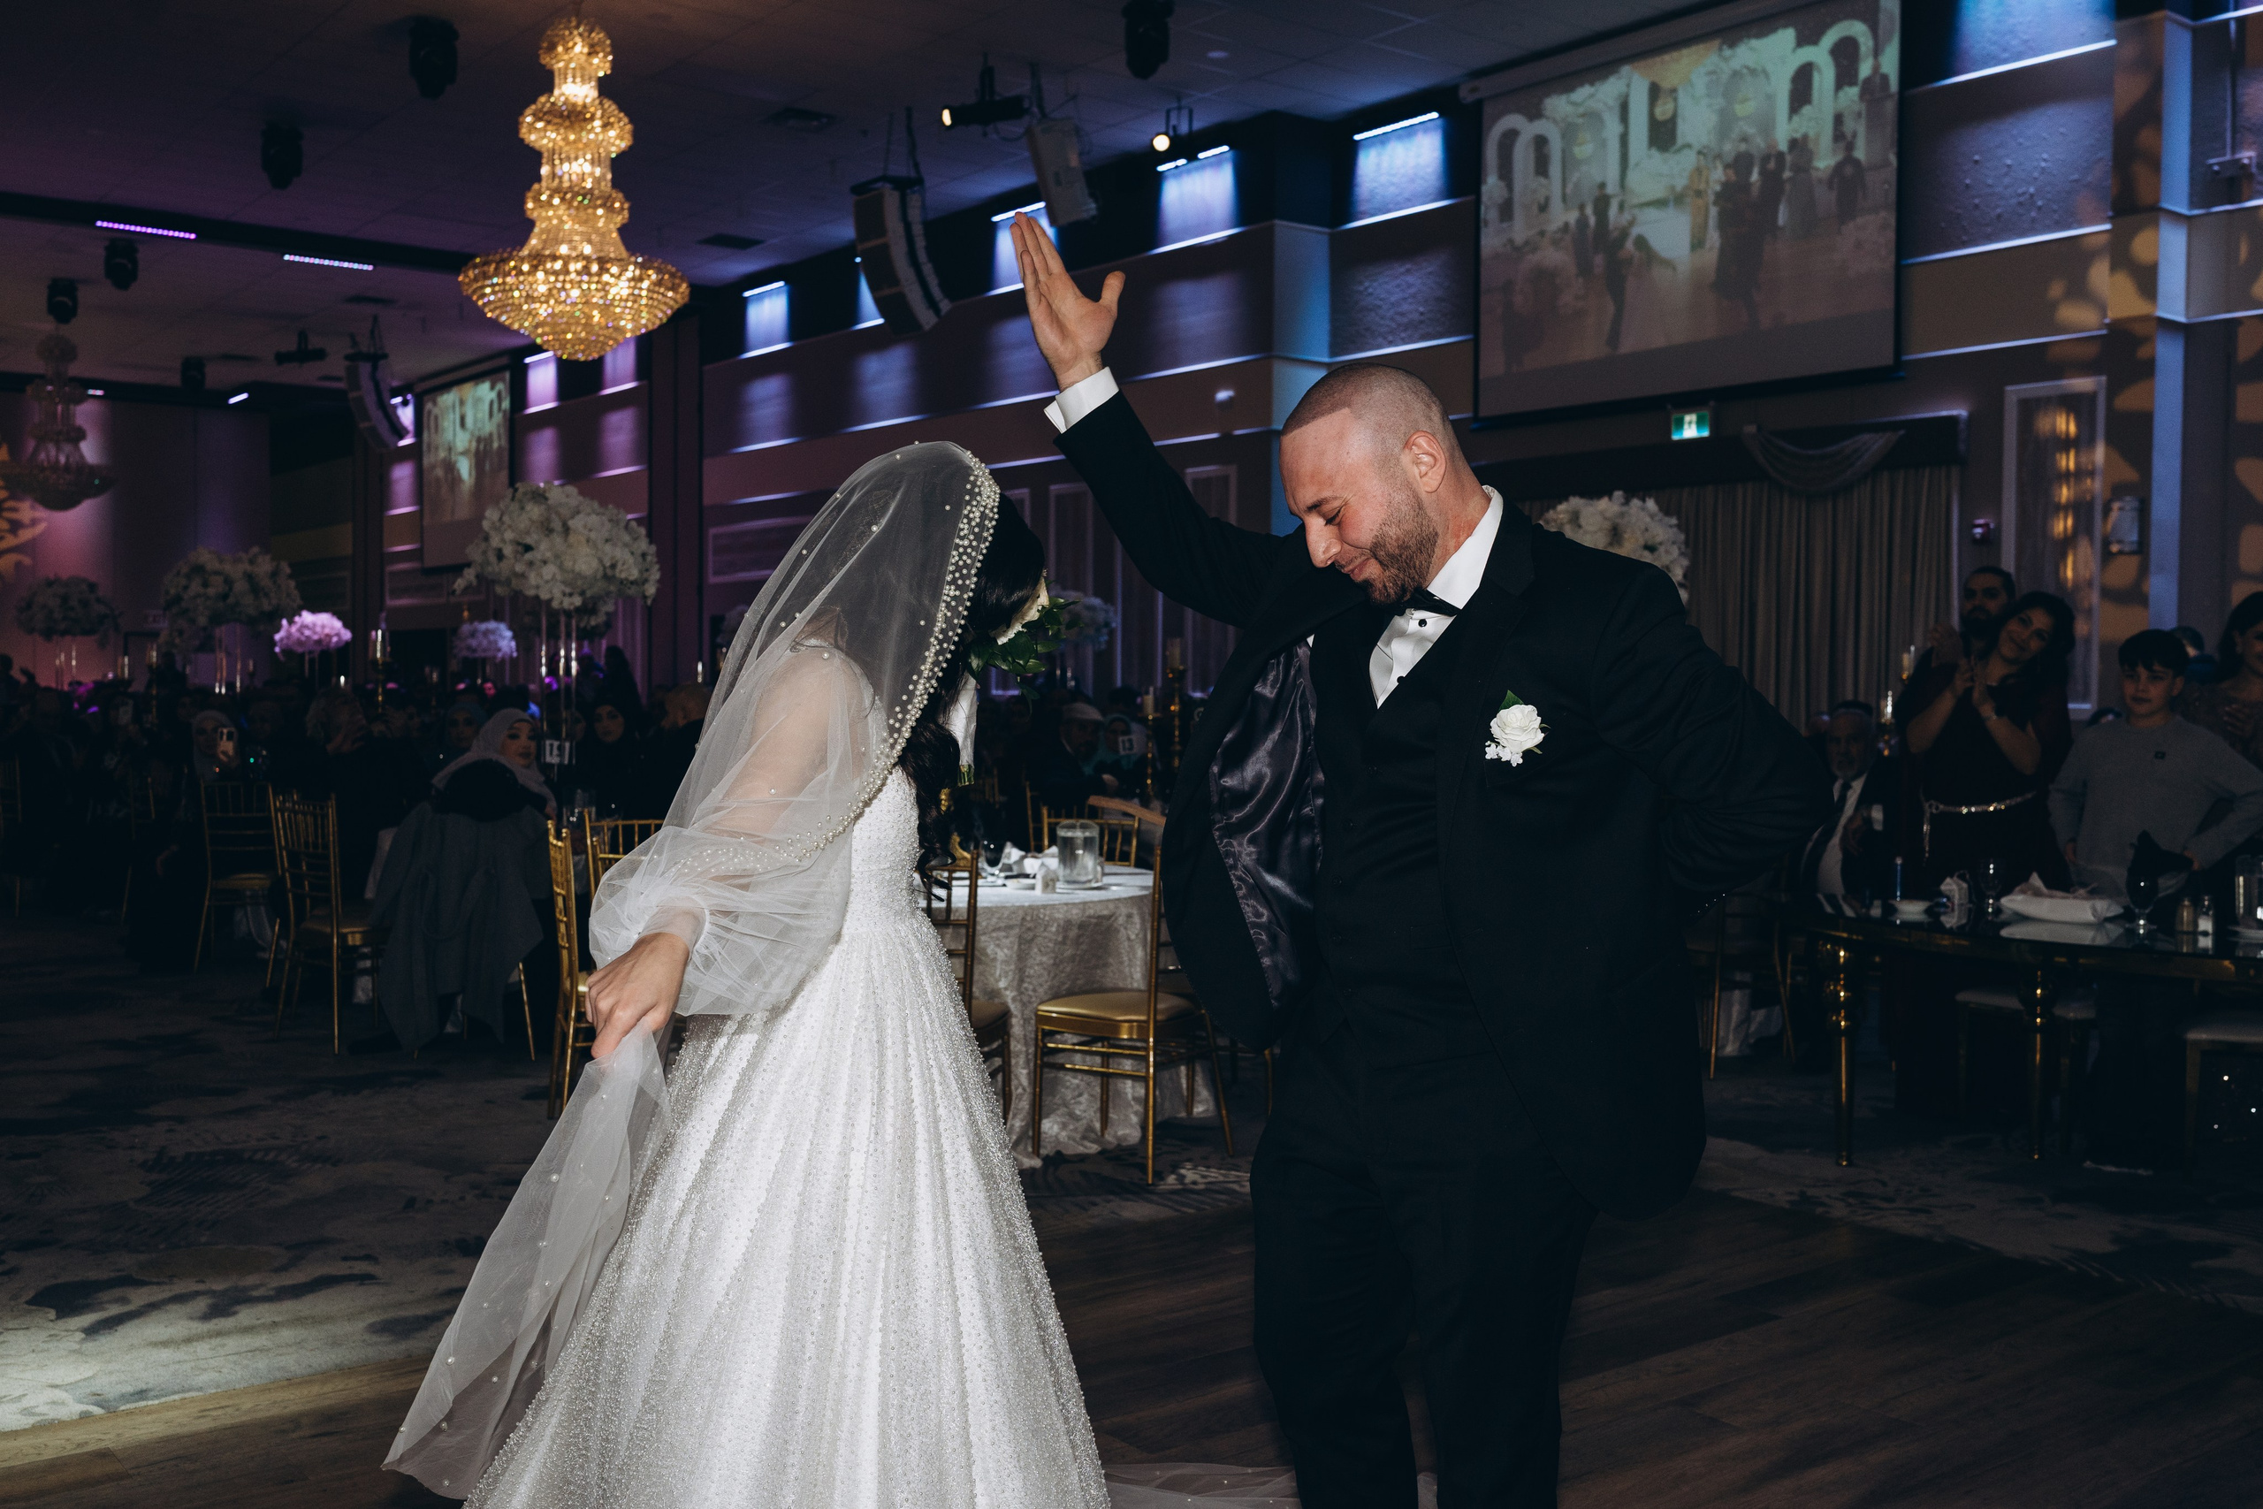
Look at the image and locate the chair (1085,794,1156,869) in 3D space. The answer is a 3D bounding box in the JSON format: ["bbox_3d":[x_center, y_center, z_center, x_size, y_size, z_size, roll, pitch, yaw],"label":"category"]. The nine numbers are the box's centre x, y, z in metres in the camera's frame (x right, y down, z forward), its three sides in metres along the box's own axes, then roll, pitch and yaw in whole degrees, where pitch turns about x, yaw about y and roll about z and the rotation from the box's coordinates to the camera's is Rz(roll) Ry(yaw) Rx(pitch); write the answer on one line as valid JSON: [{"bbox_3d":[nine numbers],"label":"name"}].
[{"bbox_3d":[-0.245,0.664,7.600,0.410,0.930,0.480,1,2,28],"label":"chair"}]

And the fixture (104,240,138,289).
[{"bbox_3d":[-10.652,-5.159,23.192,0.360,0.550,0.340,0,2,-37],"label":"fixture"}]

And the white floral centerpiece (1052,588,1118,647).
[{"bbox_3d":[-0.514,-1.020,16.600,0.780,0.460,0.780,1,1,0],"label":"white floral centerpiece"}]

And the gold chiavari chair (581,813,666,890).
[{"bbox_3d":[-1.620,0.661,7.530,0.410,0.930,0.480,-1,2,-30],"label":"gold chiavari chair"}]

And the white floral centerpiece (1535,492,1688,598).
[{"bbox_3d":[1.888,-0.795,8.782,0.720,0.500,0.720,1,1,0],"label":"white floral centerpiece"}]

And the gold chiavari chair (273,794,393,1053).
[{"bbox_3d":[-2.847,0.606,8.119,0.400,0.920,0.450,2,2,43],"label":"gold chiavari chair"}]

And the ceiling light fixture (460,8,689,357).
[{"bbox_3d":[-3.215,-3.279,12.700,1.330,1.980,1.330,0,2,-14],"label":"ceiling light fixture"}]

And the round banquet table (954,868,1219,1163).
[{"bbox_3d":[-0.728,0.745,6.491,1.860,0.770,1.860,1,1,0],"label":"round banquet table"}]

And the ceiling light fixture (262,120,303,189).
[{"bbox_3d":[-6.365,-4.485,16.500,0.330,0.500,0.330,-1,2,-23],"label":"ceiling light fixture"}]

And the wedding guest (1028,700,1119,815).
[{"bbox_3d":[-0.280,0.403,9.800,0.580,1.280,0.700,-1,2,-30],"label":"wedding guest"}]

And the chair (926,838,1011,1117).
[{"bbox_3d":[-0.590,0.713,6.120,0.410,0.930,0.480,0,2,2],"label":"chair"}]

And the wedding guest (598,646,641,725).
[{"bbox_3d":[-4.537,-0.122,19.500,0.500,1.650,0.420,2,2,37],"label":"wedding guest"}]

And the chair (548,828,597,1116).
[{"bbox_3d":[-1.477,0.661,6.499,0.450,0.920,0.400,0,2,-20],"label":"chair"}]

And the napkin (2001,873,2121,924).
[{"bbox_3d":[2.590,0.411,6.120,0.330,0.110,0.200,2,3,40],"label":"napkin"}]

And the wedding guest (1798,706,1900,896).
[{"bbox_3d":[2.615,0.467,8.034,0.580,1.320,0.780,2,2,33],"label":"wedding guest"}]

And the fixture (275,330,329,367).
[{"bbox_3d":[-10.678,-5.227,28.301,0.680,0.500,0.280,0,2,-31],"label":"fixture"}]

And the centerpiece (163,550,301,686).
[{"bbox_3d":[-5.480,-0.591,13.400,0.820,1.380,0.820,-1,2,-22],"label":"centerpiece"}]

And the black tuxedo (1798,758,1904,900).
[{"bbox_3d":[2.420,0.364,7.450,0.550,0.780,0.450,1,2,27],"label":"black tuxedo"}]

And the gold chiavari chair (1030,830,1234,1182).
[{"bbox_3d":[0.000,0.705,6.420,0.490,0.930,0.420,2,3,38],"label":"gold chiavari chair"}]

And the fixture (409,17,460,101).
[{"bbox_3d":[-4.914,-4.904,15.520,0.360,0.550,0.340,0,2,-37],"label":"fixture"}]

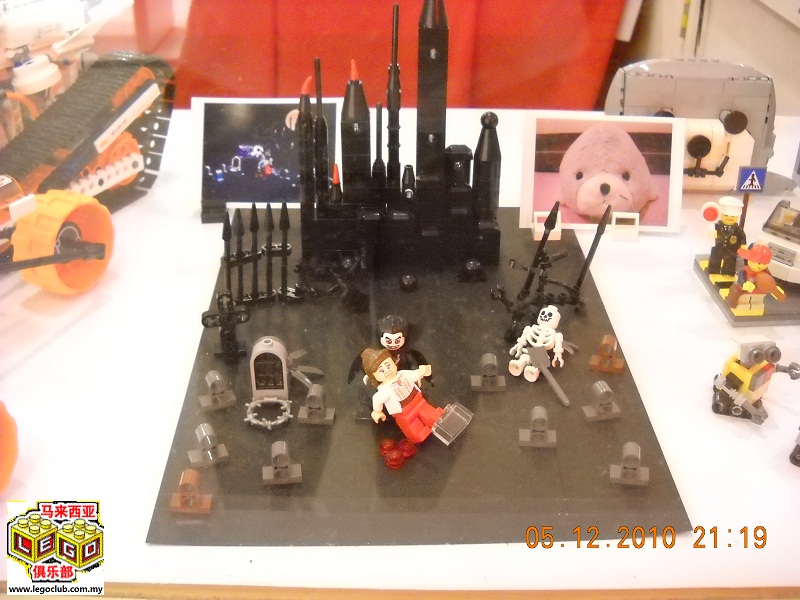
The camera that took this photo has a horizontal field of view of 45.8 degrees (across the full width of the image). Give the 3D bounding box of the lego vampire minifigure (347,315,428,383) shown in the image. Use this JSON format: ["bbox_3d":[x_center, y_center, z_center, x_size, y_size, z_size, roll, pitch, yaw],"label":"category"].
[{"bbox_3d":[-0.003,0.030,0.416,0.034,0.042,0.016,-1,31,-3],"label":"lego vampire minifigure"}]

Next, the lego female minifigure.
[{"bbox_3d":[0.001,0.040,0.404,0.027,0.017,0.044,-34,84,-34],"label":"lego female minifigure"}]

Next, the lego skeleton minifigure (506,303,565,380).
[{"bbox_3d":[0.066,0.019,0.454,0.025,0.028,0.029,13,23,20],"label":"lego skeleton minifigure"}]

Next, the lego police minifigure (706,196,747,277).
[{"bbox_3d":[0.179,-0.035,0.518,0.023,0.043,0.013,7,31,11],"label":"lego police minifigure"}]

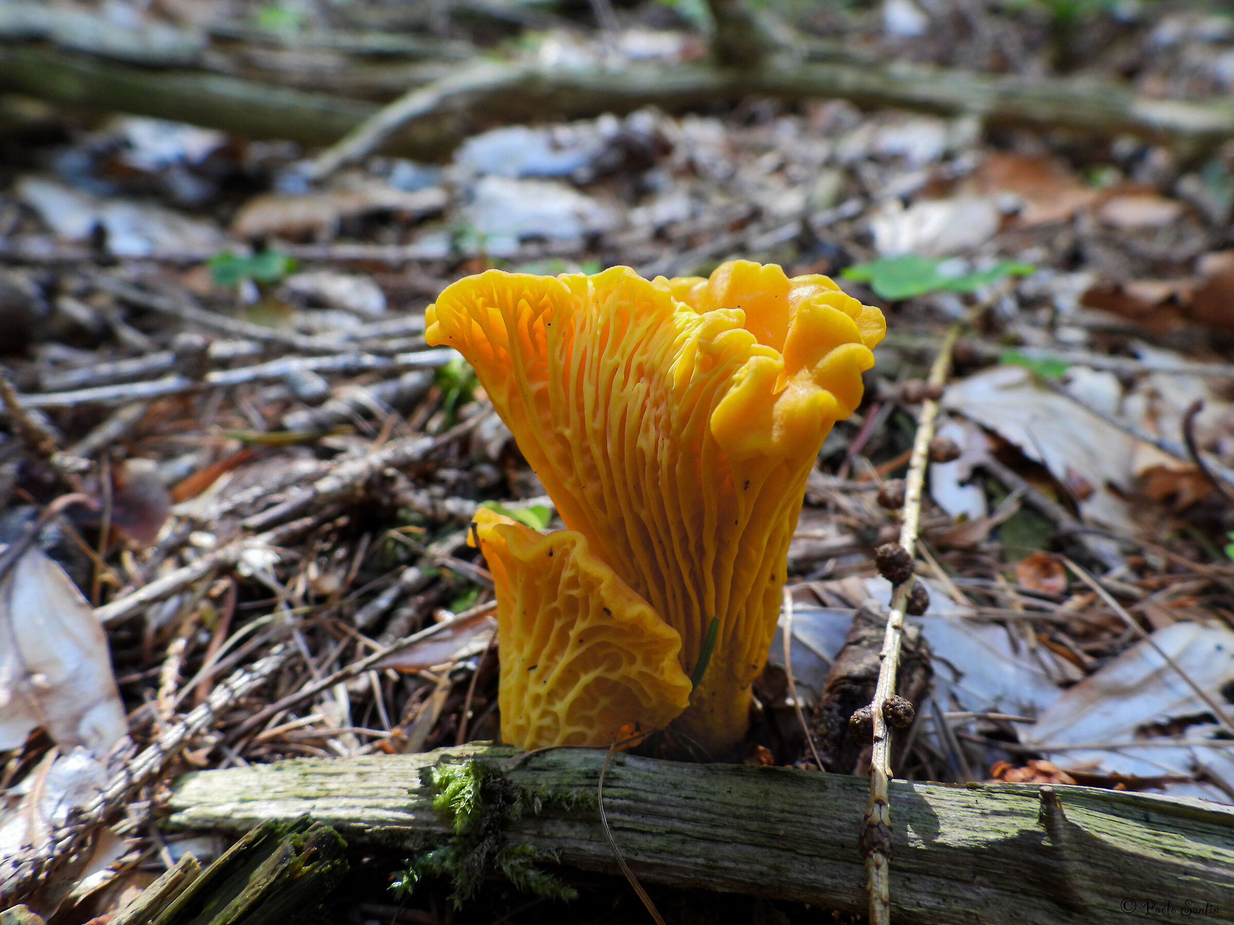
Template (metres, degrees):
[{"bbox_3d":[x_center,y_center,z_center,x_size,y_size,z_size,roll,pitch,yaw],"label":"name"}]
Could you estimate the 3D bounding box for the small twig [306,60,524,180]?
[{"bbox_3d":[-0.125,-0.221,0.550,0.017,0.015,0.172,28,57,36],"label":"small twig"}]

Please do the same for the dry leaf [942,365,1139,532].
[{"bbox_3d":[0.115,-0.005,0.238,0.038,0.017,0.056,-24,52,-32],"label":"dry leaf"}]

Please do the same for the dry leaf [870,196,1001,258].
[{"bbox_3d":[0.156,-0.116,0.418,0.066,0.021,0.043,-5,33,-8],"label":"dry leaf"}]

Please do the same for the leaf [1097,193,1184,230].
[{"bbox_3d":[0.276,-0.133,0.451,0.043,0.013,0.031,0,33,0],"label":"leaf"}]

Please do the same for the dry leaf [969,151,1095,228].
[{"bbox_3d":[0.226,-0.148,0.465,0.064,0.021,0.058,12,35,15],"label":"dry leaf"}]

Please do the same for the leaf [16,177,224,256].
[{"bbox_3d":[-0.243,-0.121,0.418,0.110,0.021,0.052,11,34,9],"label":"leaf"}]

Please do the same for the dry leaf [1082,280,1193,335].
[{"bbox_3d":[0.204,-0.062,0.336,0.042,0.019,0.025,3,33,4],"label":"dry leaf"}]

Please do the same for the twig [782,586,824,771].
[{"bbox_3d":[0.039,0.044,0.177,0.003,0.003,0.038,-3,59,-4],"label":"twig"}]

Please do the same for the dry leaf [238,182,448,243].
[{"bbox_3d":[-0.140,-0.127,0.433,0.105,0.023,0.038,-4,33,-7],"label":"dry leaf"}]

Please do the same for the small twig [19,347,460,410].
[{"bbox_3d":[-0.125,-0.029,0.289,0.141,0.007,0.011,-7,34,-9],"label":"small twig"}]

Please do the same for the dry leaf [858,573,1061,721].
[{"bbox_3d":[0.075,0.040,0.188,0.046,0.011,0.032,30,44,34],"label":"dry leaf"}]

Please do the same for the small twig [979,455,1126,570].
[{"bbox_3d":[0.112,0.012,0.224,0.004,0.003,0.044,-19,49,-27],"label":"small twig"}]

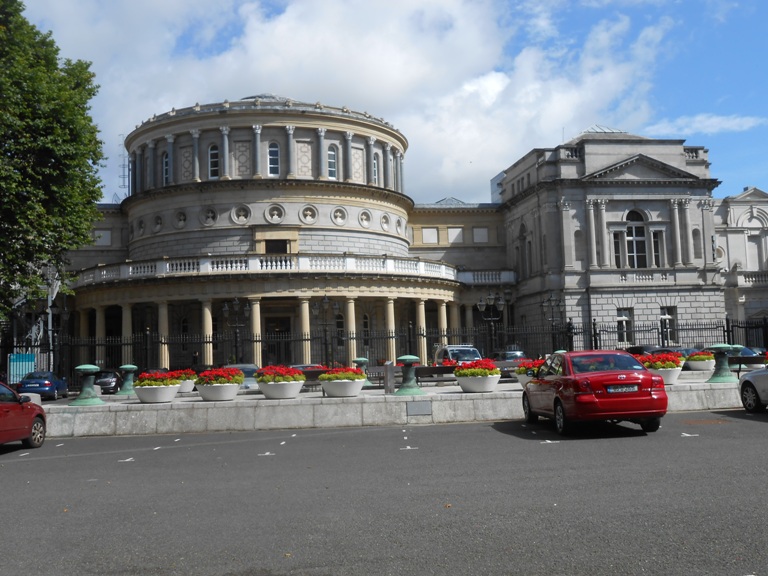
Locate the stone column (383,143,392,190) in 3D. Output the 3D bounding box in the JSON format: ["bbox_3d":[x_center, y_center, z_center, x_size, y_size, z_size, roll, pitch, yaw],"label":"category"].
[{"bbox_3d":[0.453,-9.810,69.244,0.580,4.226,0.580,-4,-5,26],"label":"stone column"}]

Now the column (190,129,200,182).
[{"bbox_3d":[-13.088,-9.223,58.789,0.660,3.758,0.660,-2,-4,0],"label":"column"}]

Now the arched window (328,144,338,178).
[{"bbox_3d":[-3.761,-9.313,62.178,0.900,2.663,0.300,1,-6,-34],"label":"arched window"}]

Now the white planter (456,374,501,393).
[{"bbox_3d":[2.128,2.172,19.083,1.080,0.400,1.080,-1,-5,-10],"label":"white planter"}]

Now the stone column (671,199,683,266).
[{"bbox_3d":[21.166,-3.918,60.906,0.660,5.006,0.660,-1,-5,-9],"label":"stone column"}]

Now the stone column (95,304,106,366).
[{"bbox_3d":[-19.271,3.846,57.413,0.740,4.880,0.740,-1,-5,-9],"label":"stone column"}]

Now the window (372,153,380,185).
[{"bbox_3d":[-0.674,-9.857,69.526,0.300,2.685,1.000,-5,-6,32],"label":"window"}]

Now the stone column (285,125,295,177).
[{"bbox_3d":[-6.463,-9.425,58.572,0.660,3.757,0.660,-1,-5,-9],"label":"stone column"}]

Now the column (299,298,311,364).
[{"bbox_3d":[-4.996,3.072,53.703,0.740,4.880,0.740,-1,-5,-9],"label":"column"}]

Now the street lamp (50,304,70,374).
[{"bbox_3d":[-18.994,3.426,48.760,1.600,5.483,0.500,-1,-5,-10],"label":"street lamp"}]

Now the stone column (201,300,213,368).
[{"bbox_3d":[-12.166,3.478,58.302,0.780,5.362,0.780,-3,-5,9],"label":"stone column"}]

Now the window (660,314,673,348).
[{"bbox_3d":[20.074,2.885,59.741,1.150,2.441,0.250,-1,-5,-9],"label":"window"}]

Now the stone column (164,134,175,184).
[{"bbox_3d":[-16.595,-9.865,65.644,0.600,3.935,0.600,-5,-6,33],"label":"stone column"}]

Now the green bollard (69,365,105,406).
[{"bbox_3d":[-6.704,2.194,19.106,0.840,0.905,0.840,-1,-5,-10],"label":"green bollard"}]

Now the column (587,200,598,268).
[{"bbox_3d":[15.863,-4.099,64.300,0.680,5.217,0.680,-1,-5,-10],"label":"column"}]

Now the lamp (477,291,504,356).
[{"bbox_3d":[6.824,3.035,53.148,1.700,5.522,0.550,-1,-5,-9],"label":"lamp"}]

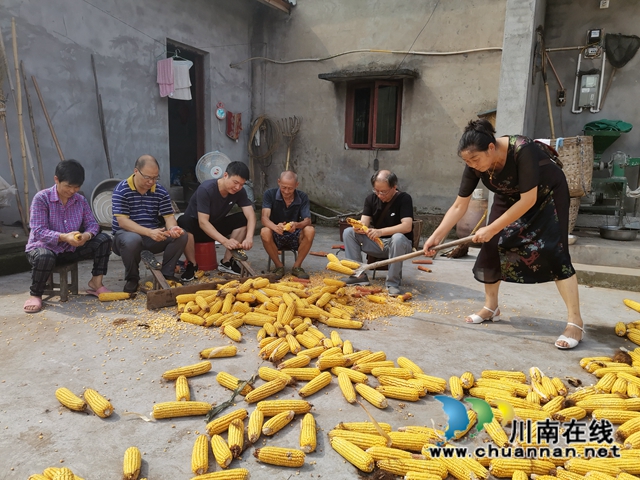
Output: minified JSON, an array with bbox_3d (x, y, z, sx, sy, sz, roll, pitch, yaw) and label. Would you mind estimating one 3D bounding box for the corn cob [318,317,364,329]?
[{"bbox_3d":[0.154,0.512,2.937,0.223,0.056,0.056,4,10,11],"label":"corn cob"}]

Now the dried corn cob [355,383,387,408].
[{"bbox_3d":[0.219,0.662,2.045,0.052,0.052,0.192,-5,13,-33],"label":"dried corn cob"}]

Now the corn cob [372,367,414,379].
[{"bbox_3d":[0.342,0.626,2.258,0.191,0.051,0.051,3,11,8],"label":"corn cob"}]

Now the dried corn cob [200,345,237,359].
[{"bbox_3d":[-0.498,0.559,2.372,0.178,0.053,0.053,-2,11,-17],"label":"dried corn cob"}]

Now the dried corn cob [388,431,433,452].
[{"bbox_3d":[0.313,0.696,1.671,0.157,0.057,0.057,2,11,6],"label":"dried corn cob"}]

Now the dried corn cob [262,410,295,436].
[{"bbox_3d":[-0.154,0.695,1.827,0.048,0.048,0.172,9,13,34],"label":"dried corn cob"}]

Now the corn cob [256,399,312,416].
[{"bbox_3d":[-0.136,0.656,1.887,0.214,0.057,0.057,1,11,-1],"label":"corn cob"}]

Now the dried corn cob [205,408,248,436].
[{"bbox_3d":[-0.348,0.689,1.823,0.048,0.048,0.191,11,14,39],"label":"dried corn cob"}]

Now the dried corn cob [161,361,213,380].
[{"bbox_3d":[-0.620,0.616,2.261,0.240,0.049,0.049,-5,11,-36],"label":"dried corn cob"}]

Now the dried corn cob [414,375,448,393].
[{"bbox_3d":[0.497,0.652,2.188,0.176,0.057,0.057,7,11,28],"label":"dried corn cob"}]

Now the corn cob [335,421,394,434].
[{"bbox_3d":[0.165,0.708,1.797,0.214,0.051,0.051,1,11,-3],"label":"corn cob"}]

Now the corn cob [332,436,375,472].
[{"bbox_3d":[0.106,0.716,1.605,0.052,0.052,0.172,-9,14,-43],"label":"corn cob"}]

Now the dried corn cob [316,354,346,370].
[{"bbox_3d":[0.059,0.604,2.367,0.166,0.063,0.063,-1,10,-15],"label":"dried corn cob"}]

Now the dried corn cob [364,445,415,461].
[{"bbox_3d":[0.239,0.733,1.643,0.170,0.048,0.048,4,11,9],"label":"dried corn cob"}]

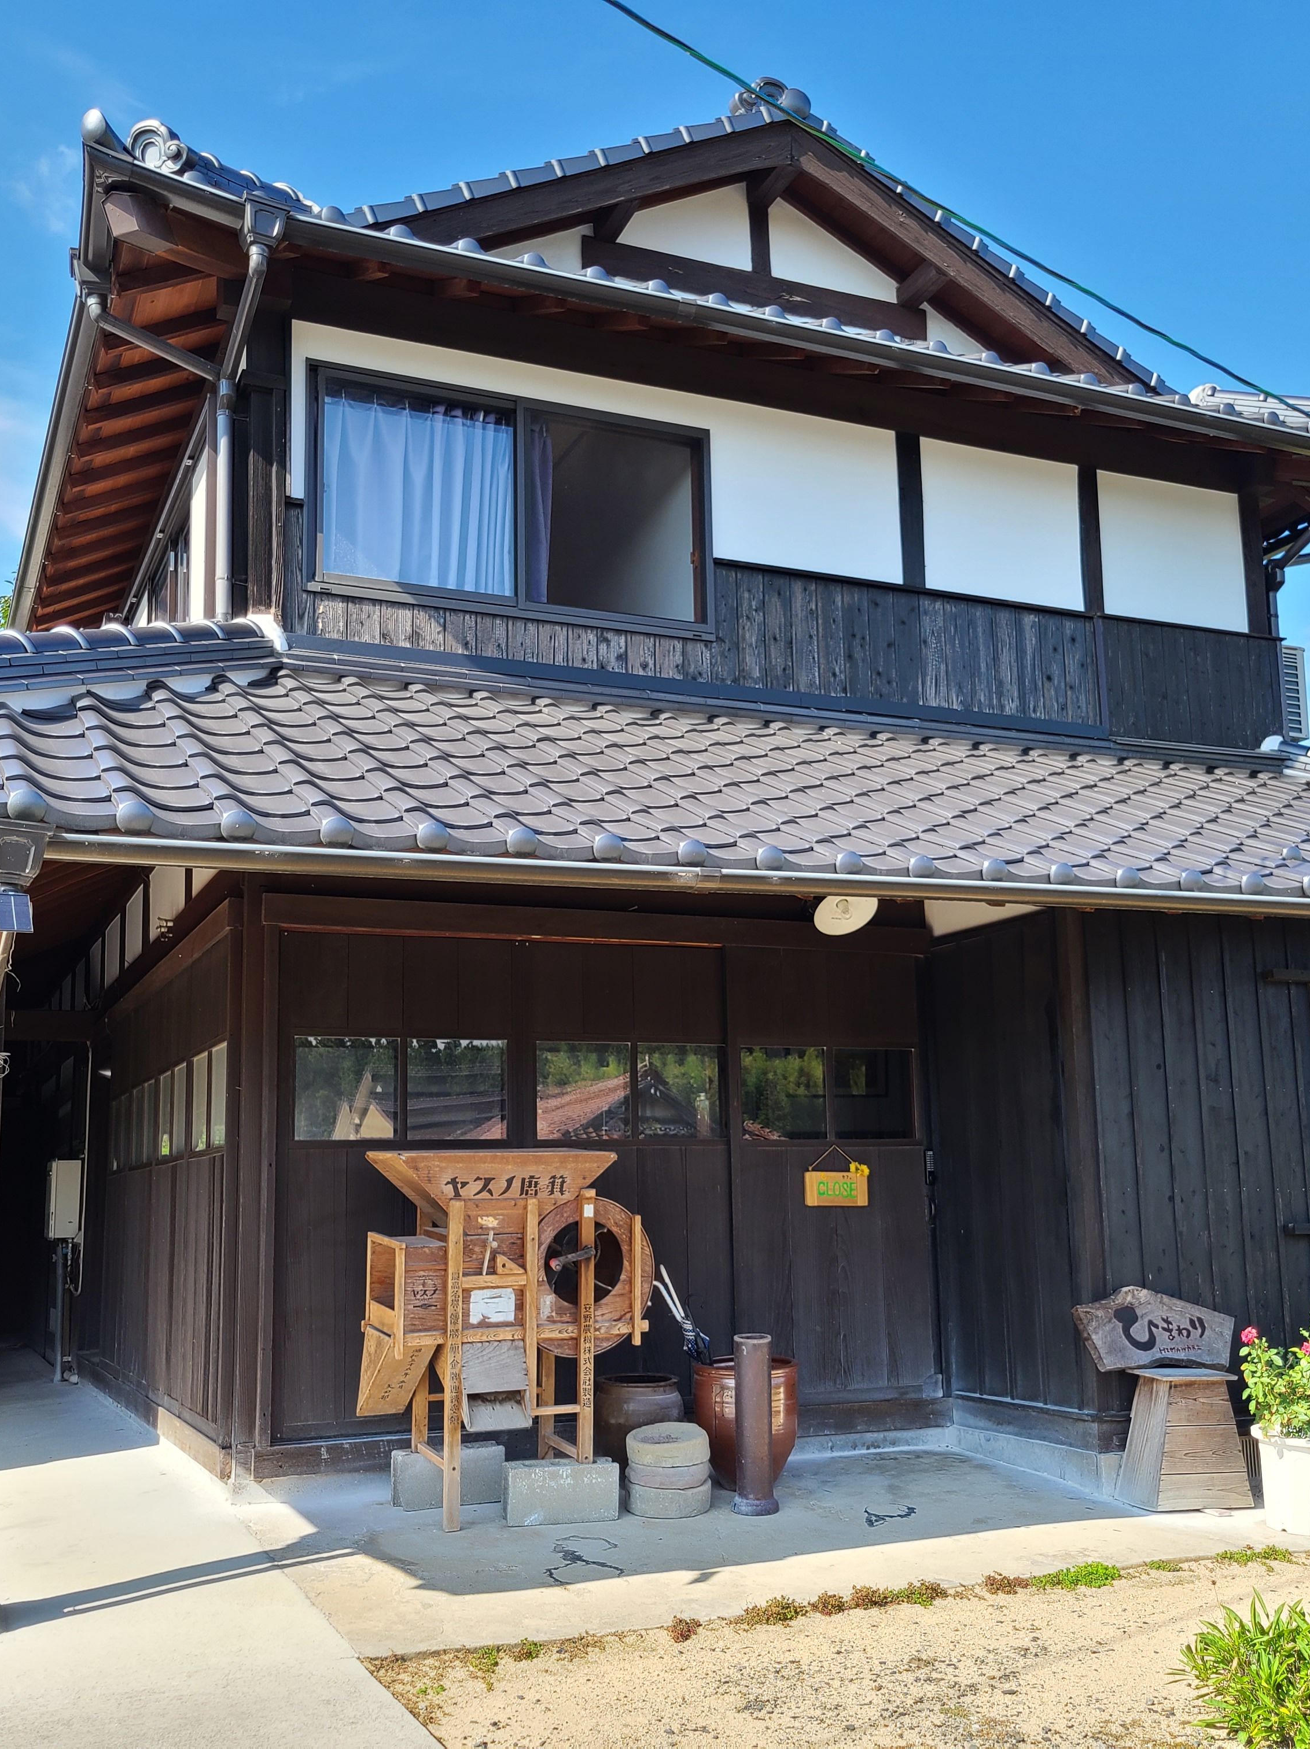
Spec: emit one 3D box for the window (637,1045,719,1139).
[{"bbox_3d":[0.105,0.904,7.251,0.376,0.398,0.050,4,-12,-23],"label":"window"}]

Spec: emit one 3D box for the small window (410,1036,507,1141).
[{"bbox_3d":[-0.772,0.847,6.879,0.405,0.396,0.050,4,-12,-23],"label":"small window"}]

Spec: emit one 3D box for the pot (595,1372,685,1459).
[{"bbox_3d":[-0.058,2.091,6.582,0.350,0.380,0.350,-1,-11,0],"label":"pot"}]

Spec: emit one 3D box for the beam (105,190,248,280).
[{"bbox_3d":[-1.791,-2.428,6.677,0.120,0.170,0.800,-5,2,21],"label":"beam"}]

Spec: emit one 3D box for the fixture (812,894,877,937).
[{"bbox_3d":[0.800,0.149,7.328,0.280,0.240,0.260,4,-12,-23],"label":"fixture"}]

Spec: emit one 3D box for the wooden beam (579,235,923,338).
[{"bbox_3d":[0.511,-2.823,8.660,1.890,0.250,0.140,4,-12,-23],"label":"wooden beam"}]

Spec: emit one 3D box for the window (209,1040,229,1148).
[{"bbox_3d":[-1.748,0.899,7.054,0.040,0.400,0.370,4,-12,-23],"label":"window"}]

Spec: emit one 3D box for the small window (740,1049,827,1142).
[{"bbox_3d":[0.551,0.933,7.440,0.417,0.398,0.050,4,-12,-23],"label":"small window"}]

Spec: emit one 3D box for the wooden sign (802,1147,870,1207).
[{"bbox_3d":[0.775,1.284,7.425,0.321,0.247,0.030,4,-12,-23],"label":"wooden sign"}]

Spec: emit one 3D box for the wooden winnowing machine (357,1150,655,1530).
[{"bbox_3d":[-0.509,1.604,6.143,0.940,1.220,0.520,4,-12,-23],"label":"wooden winnowing machine"}]

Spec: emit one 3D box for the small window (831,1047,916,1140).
[{"bbox_3d":[0.956,0.957,7.612,0.409,0.402,0.050,4,-12,-23],"label":"small window"}]

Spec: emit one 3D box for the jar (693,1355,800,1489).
[{"bbox_3d":[0.343,2.052,6.532,0.395,0.435,0.395,-1,-11,0],"label":"jar"}]

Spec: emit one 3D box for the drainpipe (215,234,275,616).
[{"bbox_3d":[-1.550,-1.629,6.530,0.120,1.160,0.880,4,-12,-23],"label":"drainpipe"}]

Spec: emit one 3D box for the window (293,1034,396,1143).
[{"bbox_3d":[-1.172,0.814,6.661,0.400,0.390,0.040,4,-12,-23],"label":"window"}]

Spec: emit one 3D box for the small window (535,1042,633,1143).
[{"bbox_3d":[-0.295,0.871,7.038,0.400,0.390,0.040,4,-12,-23],"label":"small window"}]

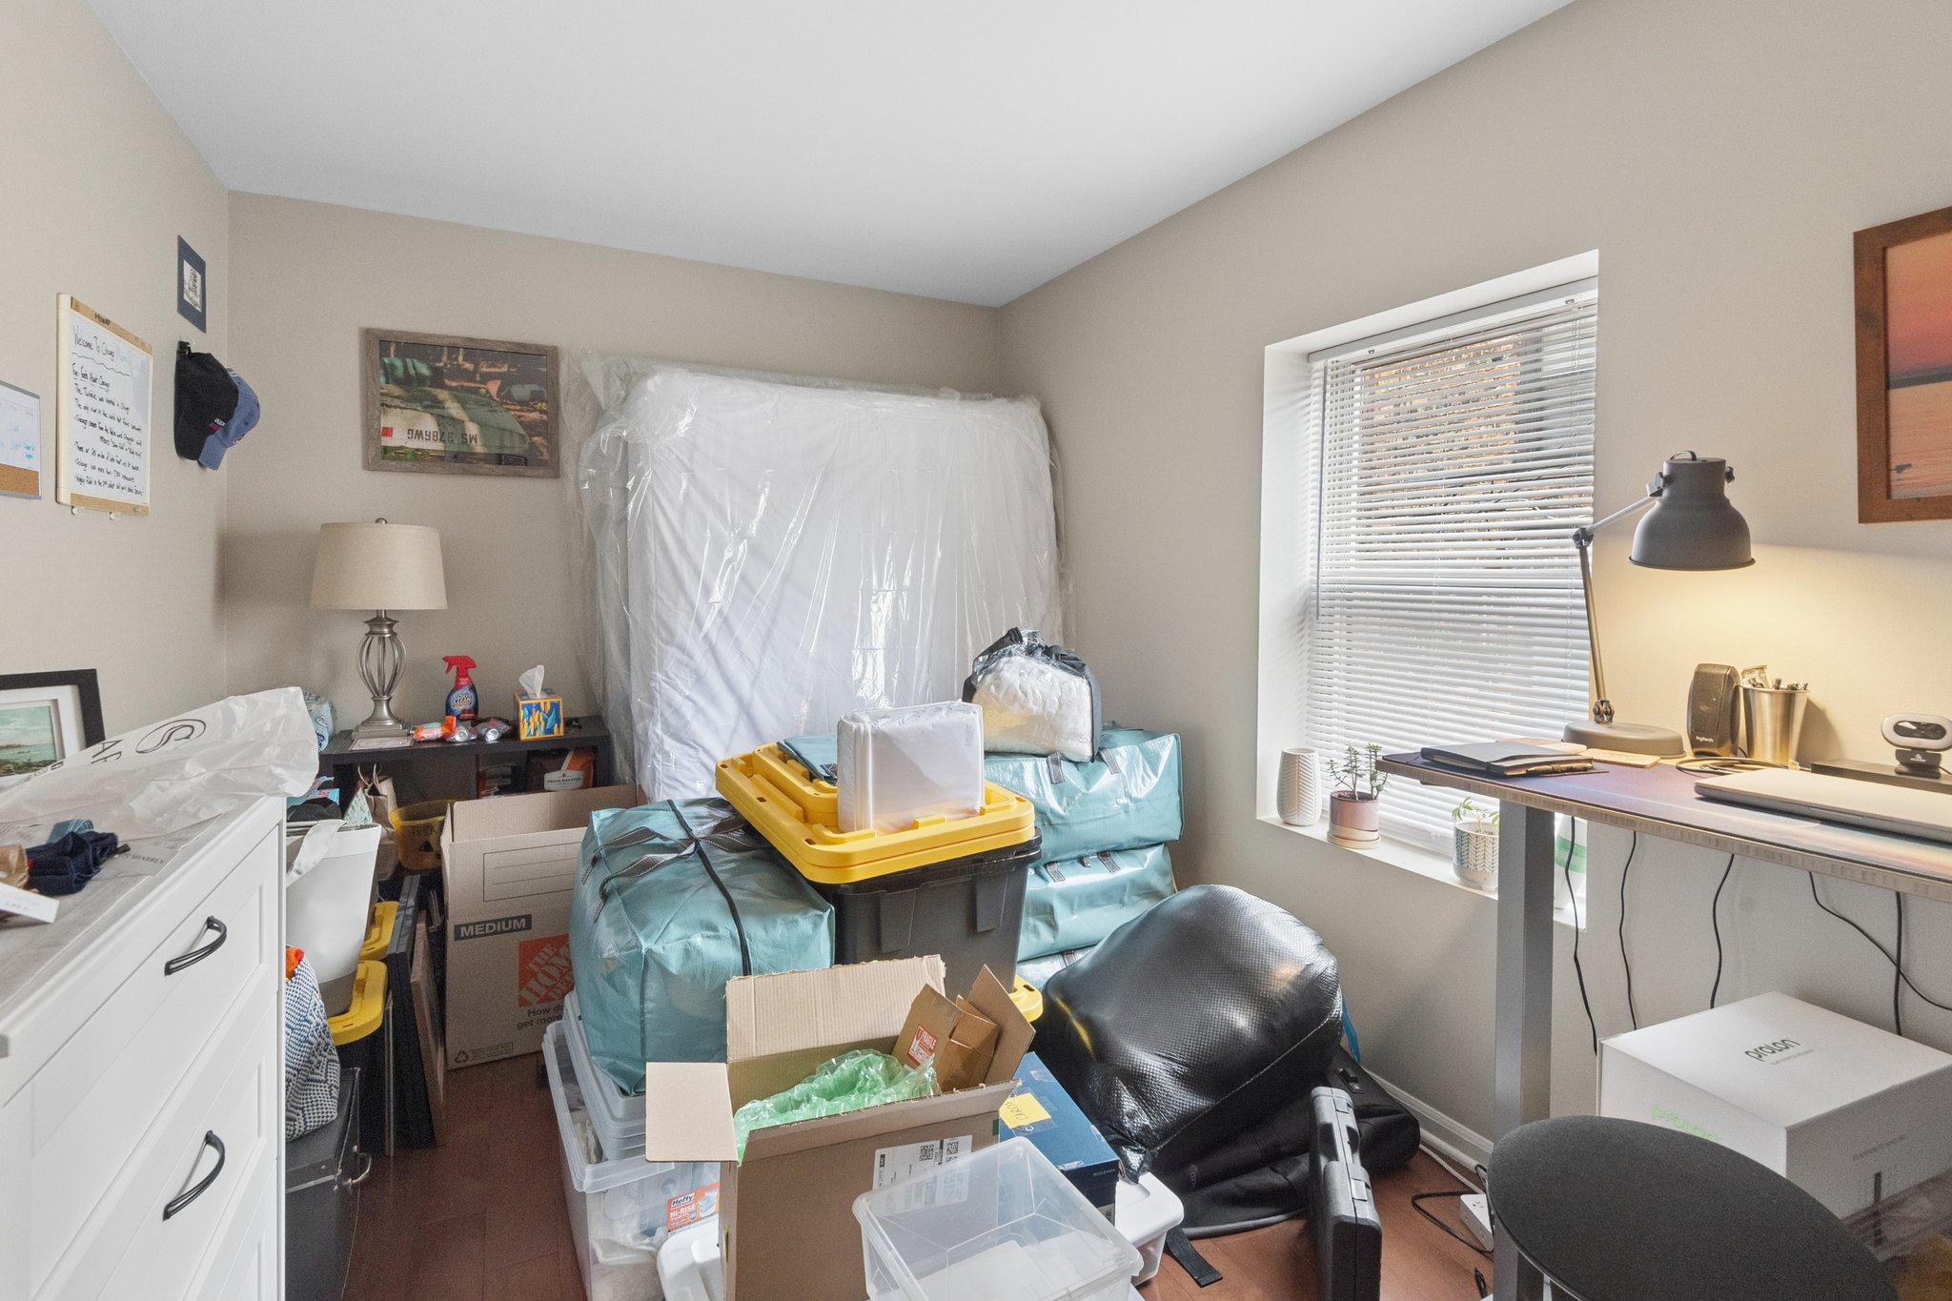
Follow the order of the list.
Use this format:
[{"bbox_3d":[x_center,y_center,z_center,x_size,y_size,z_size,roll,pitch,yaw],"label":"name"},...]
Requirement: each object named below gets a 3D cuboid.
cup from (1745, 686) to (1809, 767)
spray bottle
[{"bbox_3d":[1.206,0.113,1.309,0.080,0.117,0.080,-2,4,-28],"label":"cup"},{"bbox_3d":[-1.662,0.128,2.805,0.105,0.235,0.060,-2,5,-27],"label":"spray bottle"}]

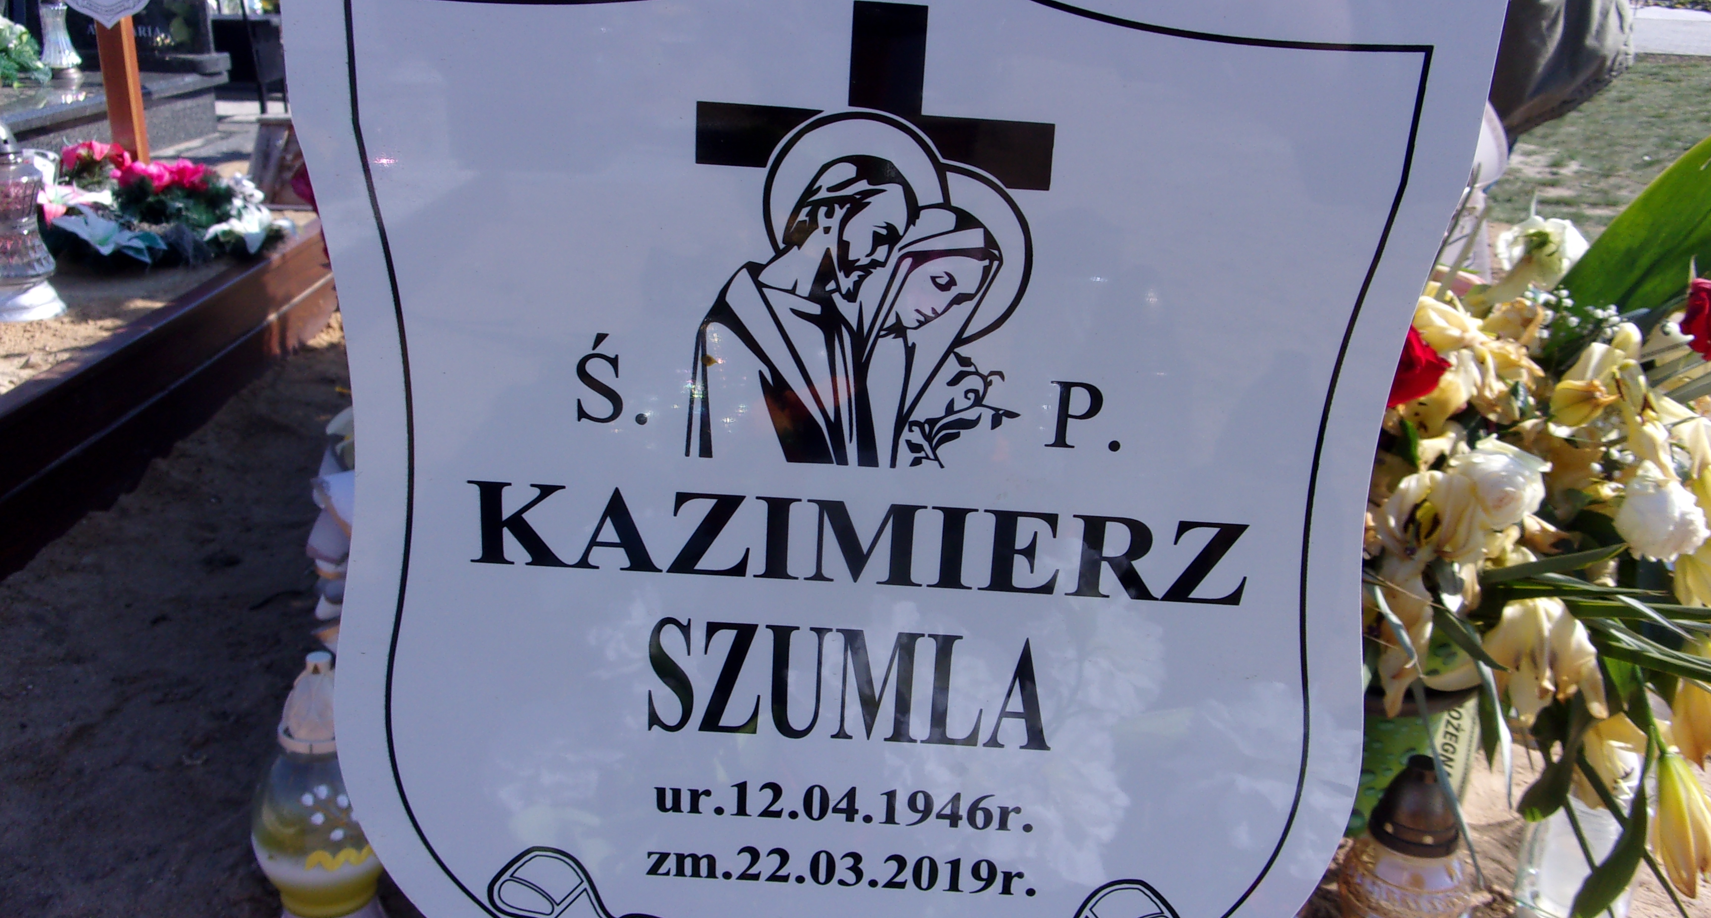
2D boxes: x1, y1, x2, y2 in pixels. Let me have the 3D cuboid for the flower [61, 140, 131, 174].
[{"bbox_3d":[-1.810,-0.719,3.300,0.160,0.085,0.130,-1,22,-9],"label":"flower"}]

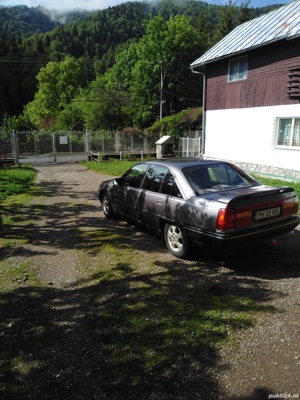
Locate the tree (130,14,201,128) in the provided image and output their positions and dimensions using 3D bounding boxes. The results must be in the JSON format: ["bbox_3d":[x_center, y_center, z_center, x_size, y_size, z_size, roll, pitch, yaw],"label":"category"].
[{"bbox_3d":[1.600,-12.000,29.200,7.200,11.800,7.000,0,13,0],"label":"tree"}]

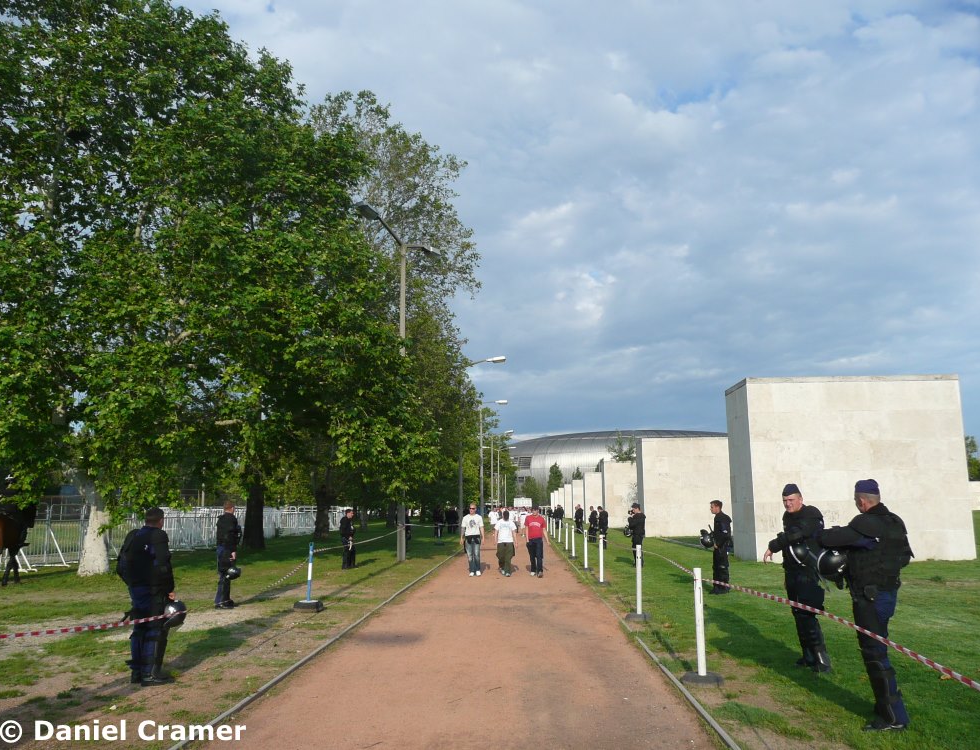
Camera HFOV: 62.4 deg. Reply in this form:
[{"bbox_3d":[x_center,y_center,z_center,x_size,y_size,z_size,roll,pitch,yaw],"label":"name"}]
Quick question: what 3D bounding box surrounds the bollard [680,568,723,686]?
[{"bbox_3d":[2.037,2.405,7.790,0.410,1.050,0.410,0,-10,0],"label":"bollard"}]

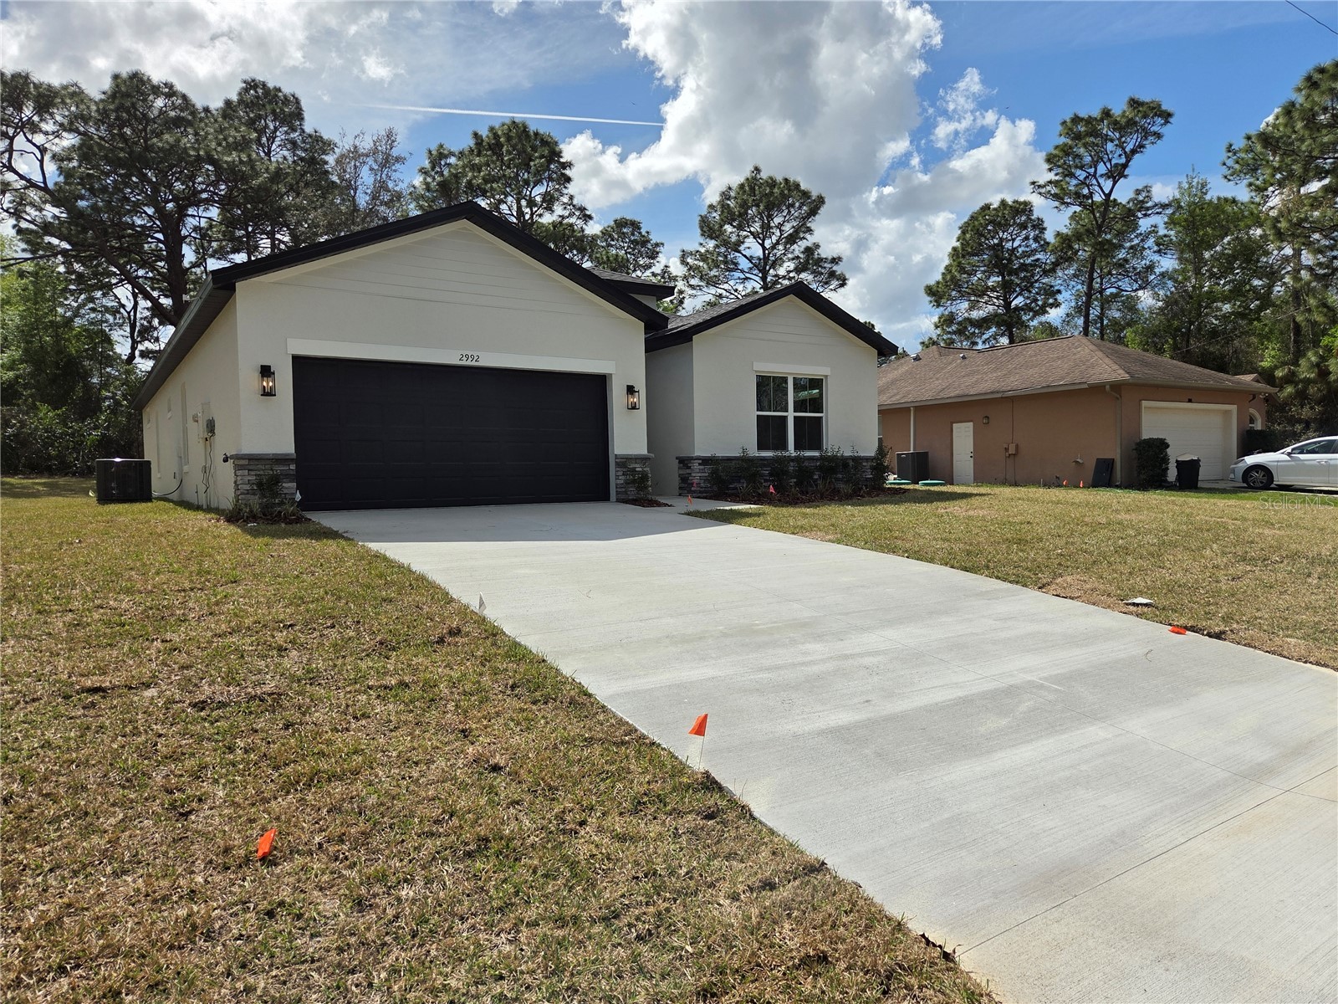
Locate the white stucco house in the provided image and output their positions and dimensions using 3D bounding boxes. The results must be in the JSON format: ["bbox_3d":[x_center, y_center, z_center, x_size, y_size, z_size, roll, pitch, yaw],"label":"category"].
[{"bbox_3d":[-6.677,-2.882,24.601,13.100,5.300,23.700,-2,2,-33],"label":"white stucco house"}]

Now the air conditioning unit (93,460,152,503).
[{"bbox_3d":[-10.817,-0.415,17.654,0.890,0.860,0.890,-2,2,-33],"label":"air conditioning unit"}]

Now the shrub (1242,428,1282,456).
[{"bbox_3d":[18.226,-1.437,27.326,1.100,1.620,1.050,-2,2,-31],"label":"shrub"}]

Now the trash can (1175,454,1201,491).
[{"bbox_3d":[14.186,-0.820,24.300,0.580,0.980,0.630,1,2,41],"label":"trash can"}]

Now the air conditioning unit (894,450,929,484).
[{"bbox_3d":[8.137,-1.135,29.700,0.780,1.080,0.780,-2,2,-31],"label":"air conditioning unit"}]

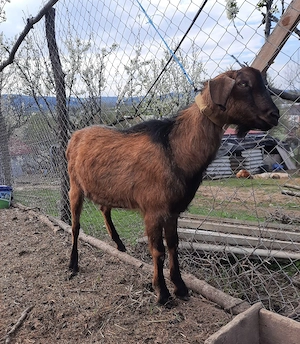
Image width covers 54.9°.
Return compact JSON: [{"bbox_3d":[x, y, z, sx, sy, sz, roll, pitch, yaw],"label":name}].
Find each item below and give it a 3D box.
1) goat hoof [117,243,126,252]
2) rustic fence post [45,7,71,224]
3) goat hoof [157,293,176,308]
[{"bbox_3d":[-0.158,0.424,1.600,0.060,0.043,0.047,9,16,36],"label":"goat hoof"},{"bbox_3d":[-0.603,-0.320,1.950,0.100,1.440,0.085,0,13,0],"label":"rustic fence post"},{"bbox_3d":[0.071,0.540,1.210,0.065,0.045,0.050,10,16,39],"label":"goat hoof"}]

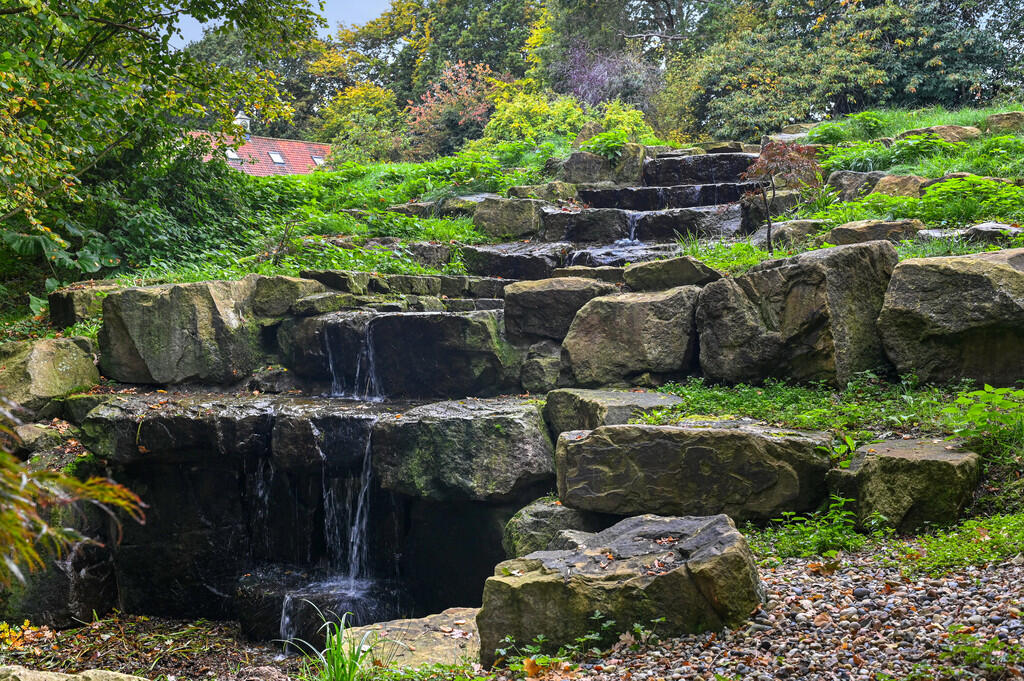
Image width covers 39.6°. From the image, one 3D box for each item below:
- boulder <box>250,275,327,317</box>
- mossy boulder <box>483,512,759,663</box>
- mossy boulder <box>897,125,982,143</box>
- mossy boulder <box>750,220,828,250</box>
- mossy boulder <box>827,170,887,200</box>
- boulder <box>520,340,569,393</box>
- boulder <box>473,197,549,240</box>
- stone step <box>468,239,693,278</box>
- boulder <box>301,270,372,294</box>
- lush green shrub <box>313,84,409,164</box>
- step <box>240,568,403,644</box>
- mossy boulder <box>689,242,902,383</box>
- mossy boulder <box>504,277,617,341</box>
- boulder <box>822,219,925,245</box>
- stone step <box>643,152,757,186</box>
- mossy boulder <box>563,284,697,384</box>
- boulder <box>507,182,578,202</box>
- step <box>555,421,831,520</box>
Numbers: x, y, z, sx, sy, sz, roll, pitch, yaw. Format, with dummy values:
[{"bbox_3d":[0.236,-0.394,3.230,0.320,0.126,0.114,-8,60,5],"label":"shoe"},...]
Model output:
[{"bbox_3d":[-1.148,-0.237,7.400,0.366,0.202,0.350,0,6,0],"label":"boulder"},{"bbox_3d":[0.395,0.928,5.400,1.000,0.400,0.650,-2,6,-20],"label":"mossy boulder"},{"bbox_3d":[4.322,-2.087,14.400,0.860,0.220,0.500,1,4,14],"label":"mossy boulder"},{"bbox_3d":[1.746,-0.673,9.000,0.470,0.200,0.380,0,6,0],"label":"mossy boulder"},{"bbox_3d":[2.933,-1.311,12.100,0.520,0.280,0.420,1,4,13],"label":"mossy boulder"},{"bbox_3d":[0.168,0.126,7.020,0.255,0.236,0.260,0,6,0],"label":"boulder"},{"bbox_3d":[-0.012,-0.962,11.200,0.600,0.340,0.480,1,4,8],"label":"boulder"},{"bbox_3d":[0.391,-0.519,8.900,1.420,0.240,0.750,0,6,0],"label":"stone step"},{"bbox_3d":[-1.216,-0.402,9.850,0.520,0.170,0.380,0,4,0],"label":"boulder"},{"bbox_3d":[-3.144,-4.574,30.000,2.000,1.800,1.900,0,6,0],"label":"lush green shrub"},{"bbox_3d":[-0.755,1.066,5.750,0.631,0.183,0.500,0,6,0],"label":"step"},{"bbox_3d":[1.478,-0.151,7.500,1.000,0.750,0.600,0,6,0],"label":"mossy boulder"},{"bbox_3d":[0.319,-0.211,9.350,0.740,0.420,0.520,0,4,0],"label":"mossy boulder"},{"bbox_3d":[2.722,-0.813,10.700,0.800,0.240,0.480,1,4,13],"label":"boulder"},{"bbox_3d":[1.685,-1.528,12.700,1.020,0.290,0.580,1,4,10],"label":"stone step"},{"bbox_3d":[0.593,-0.027,7.250,0.666,0.487,0.450,0,6,0],"label":"mossy boulder"},{"bbox_3d":[0.217,-1.072,10.300,0.520,0.170,0.350,0,6,0],"label":"boulder"},{"bbox_3d":[0.792,0.585,6.420,1.209,0.385,0.450,0,6,0],"label":"step"}]

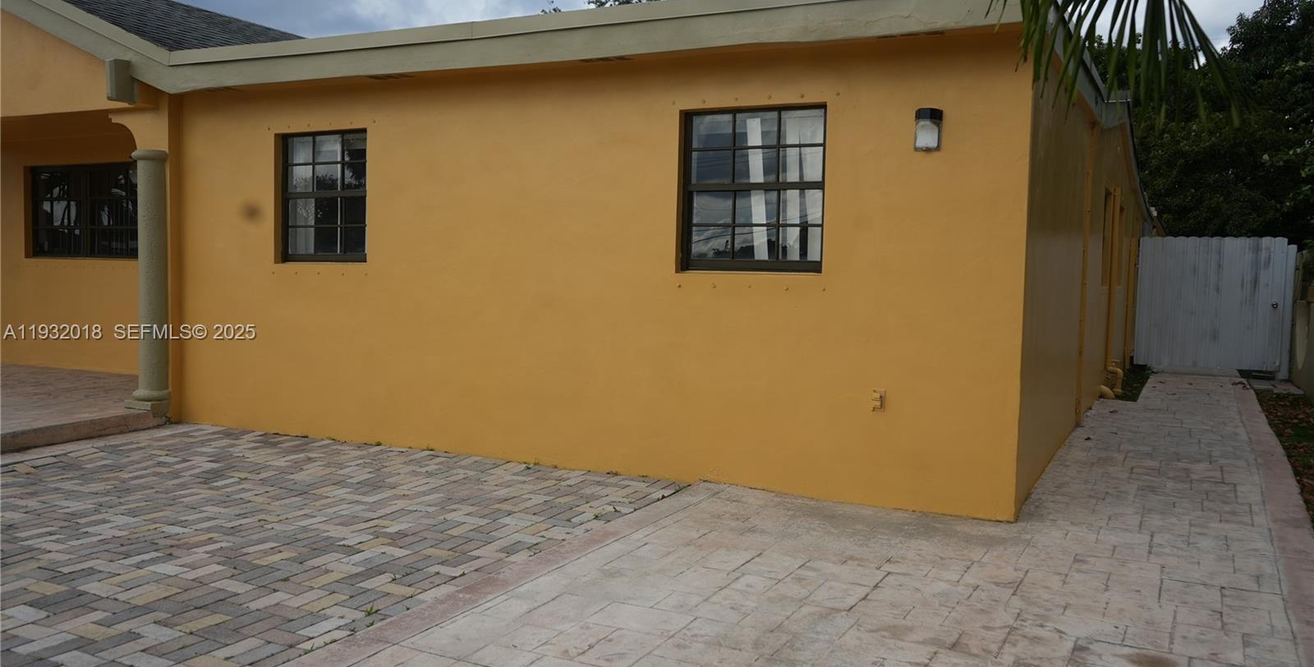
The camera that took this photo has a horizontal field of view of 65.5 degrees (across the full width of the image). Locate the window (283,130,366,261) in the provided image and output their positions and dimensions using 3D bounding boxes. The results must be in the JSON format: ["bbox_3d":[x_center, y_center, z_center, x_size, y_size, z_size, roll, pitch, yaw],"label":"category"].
[{"bbox_3d":[-2.458,-1.009,7.679,0.910,0.980,0.090,3,3,26],"label":"window"}]

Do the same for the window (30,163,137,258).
[{"bbox_3d":[-5.986,-1.274,10.801,1.860,0.980,0.090,3,3,26],"label":"window"}]

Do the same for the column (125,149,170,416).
[{"bbox_3d":[-4.075,-0.430,8.271,0.280,2.075,0.270,3,3,26],"label":"column"}]

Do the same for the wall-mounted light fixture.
[{"bbox_3d":[1.482,-1.115,5.594,0.138,0.222,0.100,3,3,26],"label":"wall-mounted light fixture"}]

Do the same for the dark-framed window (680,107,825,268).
[{"bbox_3d":[0.596,-0.858,6.206,0.930,0.985,0.090,3,3,26],"label":"dark-framed window"}]

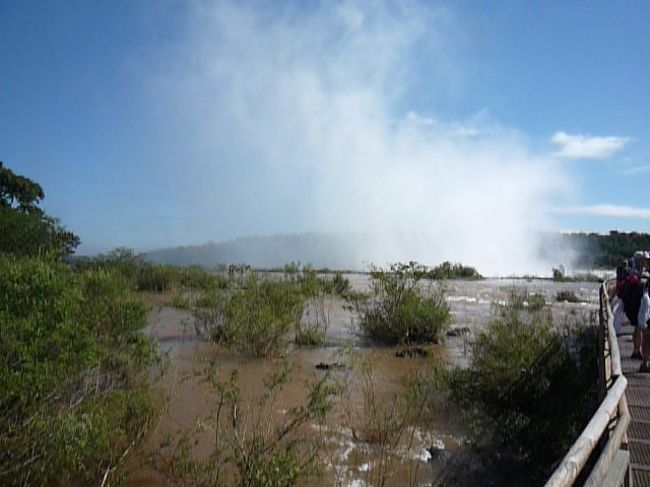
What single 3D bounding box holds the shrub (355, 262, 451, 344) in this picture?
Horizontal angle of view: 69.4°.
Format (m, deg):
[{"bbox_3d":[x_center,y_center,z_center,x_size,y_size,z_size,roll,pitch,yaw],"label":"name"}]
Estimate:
[{"bbox_3d":[2.550,1.900,15.500,3.000,2.550,2.600,1,-2,0],"label":"shrub"}]

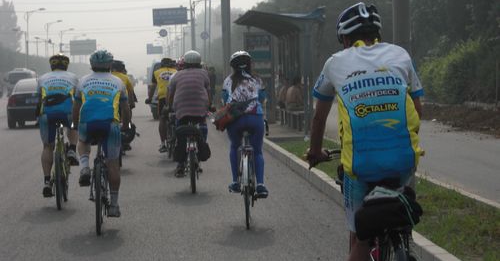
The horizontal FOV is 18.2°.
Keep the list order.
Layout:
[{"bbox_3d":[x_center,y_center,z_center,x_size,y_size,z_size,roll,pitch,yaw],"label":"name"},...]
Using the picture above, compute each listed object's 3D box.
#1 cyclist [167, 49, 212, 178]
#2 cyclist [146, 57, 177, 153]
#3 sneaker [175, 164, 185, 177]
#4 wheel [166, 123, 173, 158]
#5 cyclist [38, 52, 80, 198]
[{"bbox_3d":[-0.780,-0.209,19.800,0.540,1.610,0.850,-1,2,-3],"label":"cyclist"},{"bbox_3d":[-1.510,-0.444,27.700,0.620,1.680,0.850,-1,2,-3],"label":"cyclist"},{"bbox_3d":[-0.887,0.511,19.700,0.110,0.130,0.280,-1,-8,-3],"label":"sneaker"},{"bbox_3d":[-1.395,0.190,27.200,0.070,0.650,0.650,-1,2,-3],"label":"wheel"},{"bbox_3d":[-2.180,-0.057,17.650,0.460,1.600,0.850,-1,2,-3],"label":"cyclist"}]

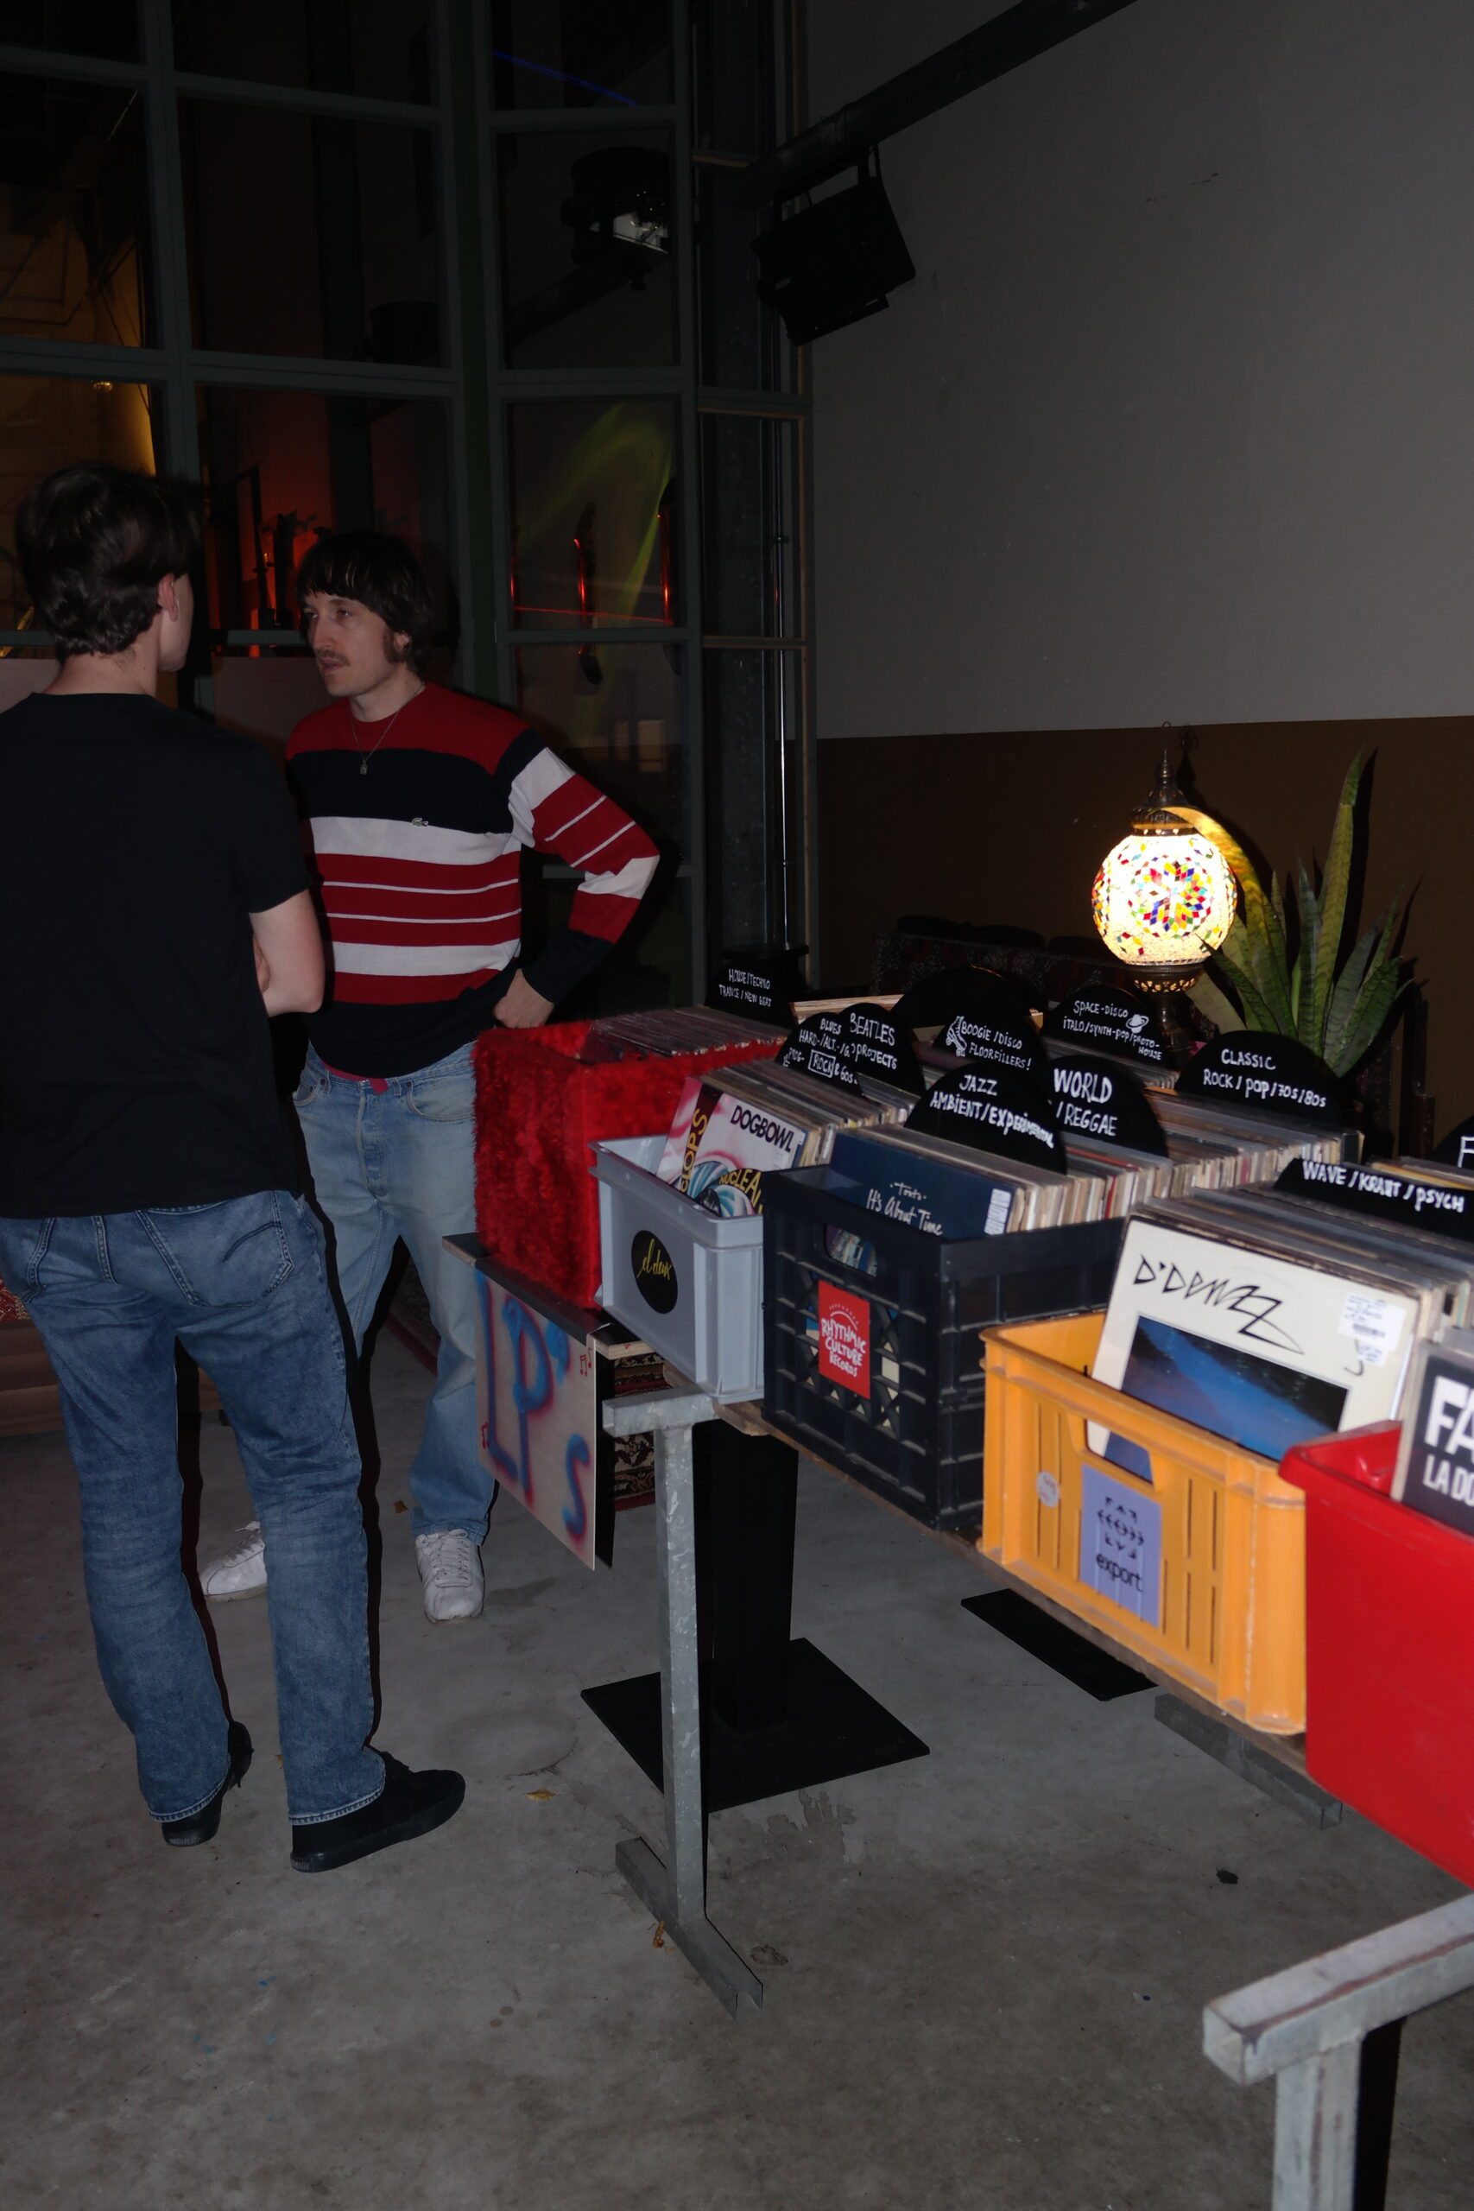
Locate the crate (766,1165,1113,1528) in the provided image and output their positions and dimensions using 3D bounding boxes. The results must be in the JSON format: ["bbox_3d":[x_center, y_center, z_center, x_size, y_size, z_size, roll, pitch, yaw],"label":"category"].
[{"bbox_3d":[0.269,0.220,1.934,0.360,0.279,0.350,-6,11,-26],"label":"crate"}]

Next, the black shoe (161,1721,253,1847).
[{"bbox_3d":[-0.755,0.935,2.628,0.105,0.100,0.275,-1,10,0],"label":"black shoe"}]

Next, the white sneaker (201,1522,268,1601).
[{"bbox_3d":[-0.856,0.825,3.450,0.285,0.113,0.106,-5,11,-24],"label":"white sneaker"}]

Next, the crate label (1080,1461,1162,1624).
[{"bbox_3d":[0.312,0.357,1.505,0.003,0.105,0.106,-5,11,-25],"label":"crate label"}]

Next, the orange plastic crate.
[{"bbox_3d":[0.518,0.313,1.599,0.480,0.205,0.388,-5,11,-25],"label":"orange plastic crate"}]

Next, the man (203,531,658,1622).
[{"bbox_3d":[-0.562,-0.032,3.217,0.730,1.870,0.440,5,11,28],"label":"man"}]

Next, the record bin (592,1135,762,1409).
[{"bbox_3d":[0.044,0.179,2.308,0.330,0.215,0.398,-5,14,-24],"label":"record bin"}]

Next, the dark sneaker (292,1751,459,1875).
[{"bbox_3d":[-0.509,0.975,2.597,0.272,0.106,0.100,-7,12,-32],"label":"dark sneaker"}]

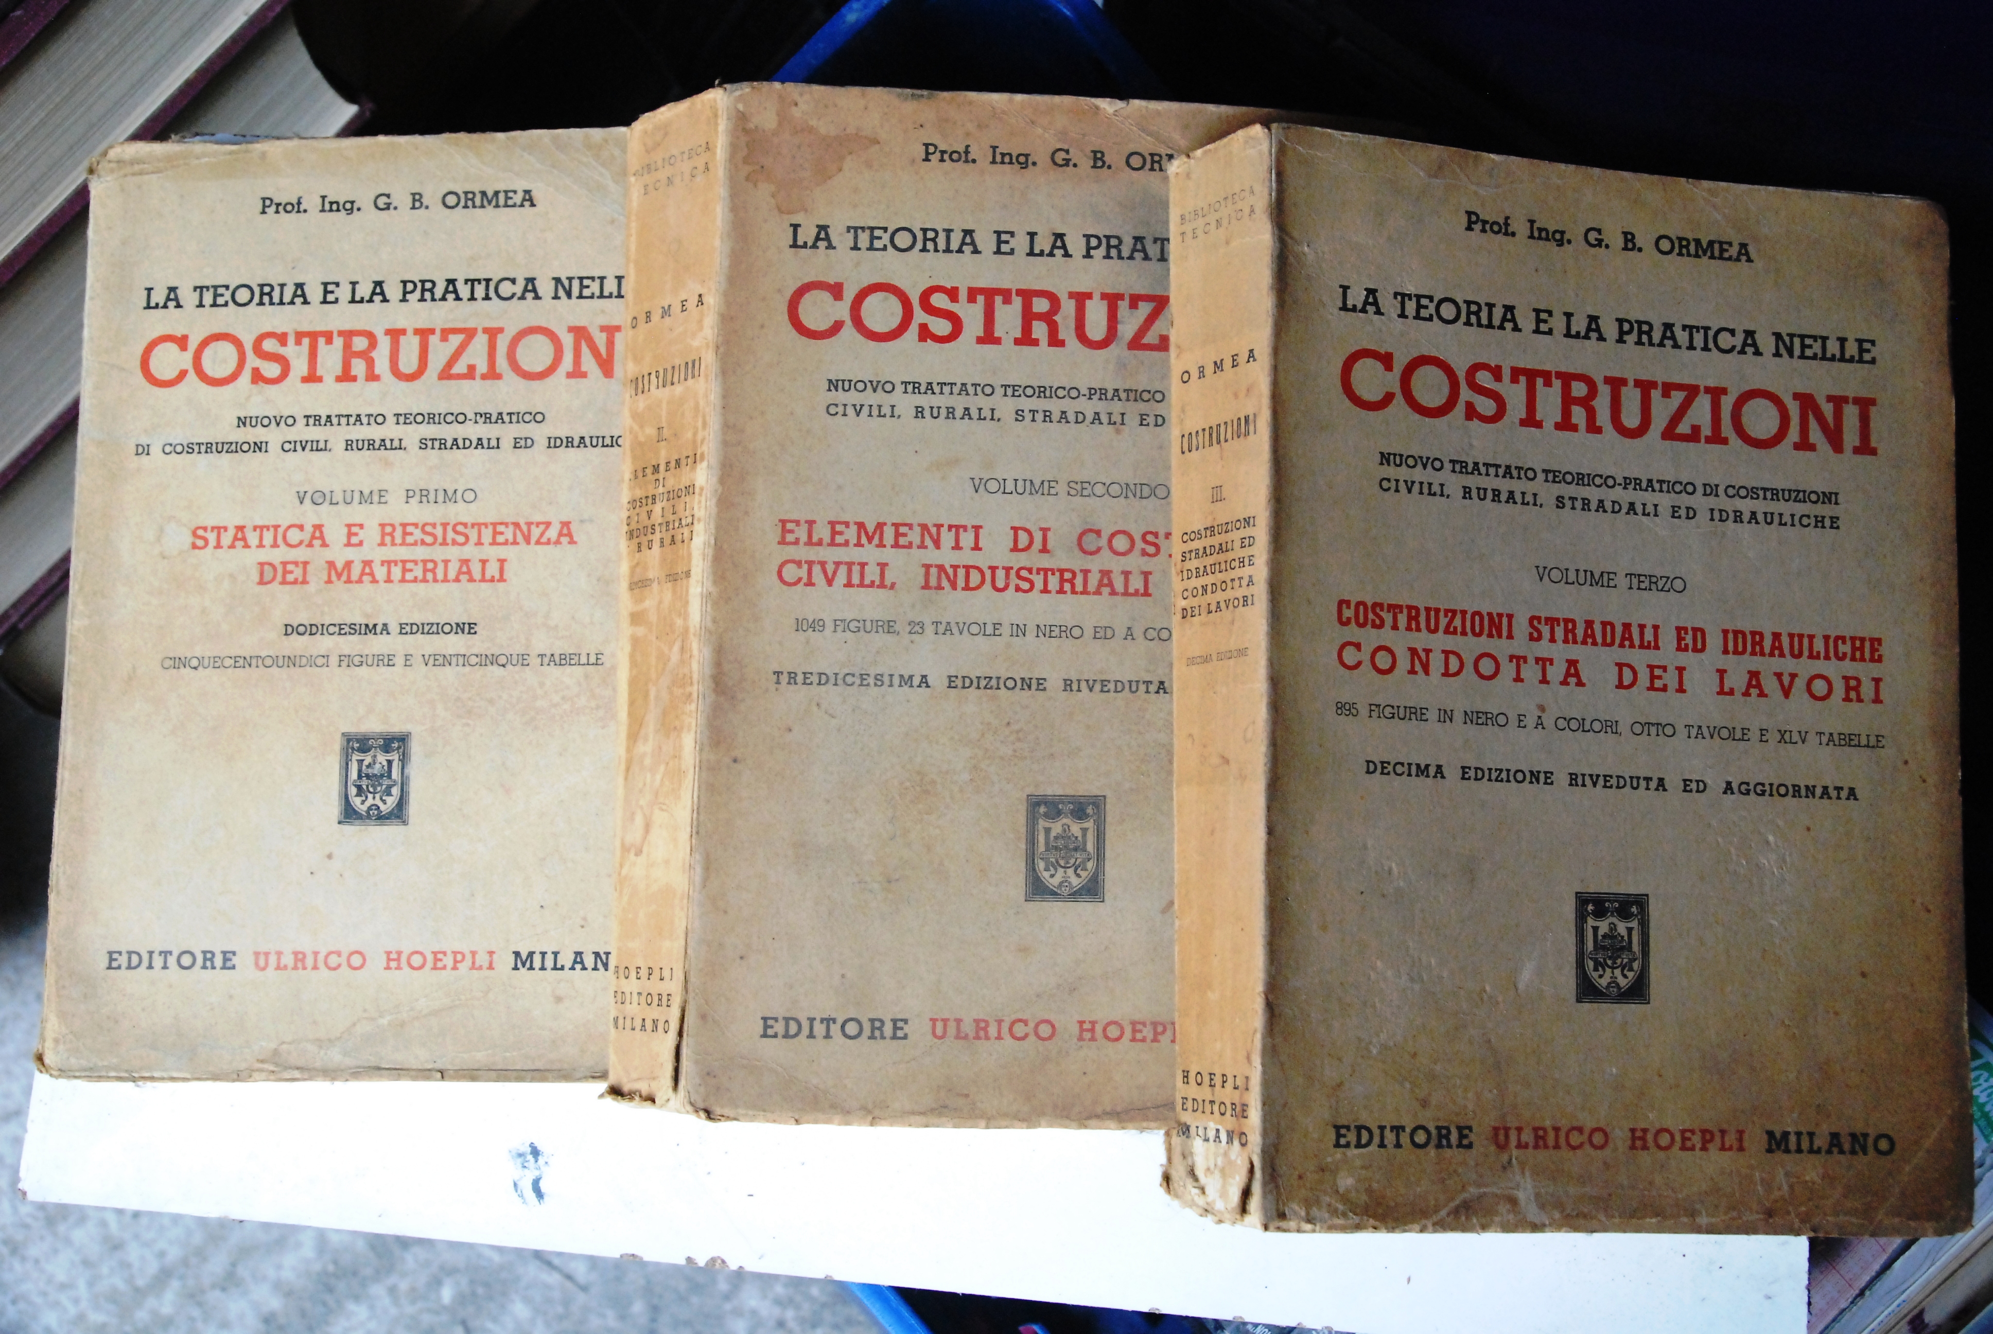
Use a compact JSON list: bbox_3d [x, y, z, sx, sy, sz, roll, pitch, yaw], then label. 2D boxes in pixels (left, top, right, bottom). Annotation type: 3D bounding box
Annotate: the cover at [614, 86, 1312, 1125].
[{"bbox_3d":[0.011,-0.014,0.536,0.195,0.042,0.248,2,82,-3],"label":"cover"}]

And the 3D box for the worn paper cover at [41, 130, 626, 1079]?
[{"bbox_3d":[-0.158,-0.018,0.584,0.179,0.033,0.248,-1,83,4],"label":"worn paper cover"}]

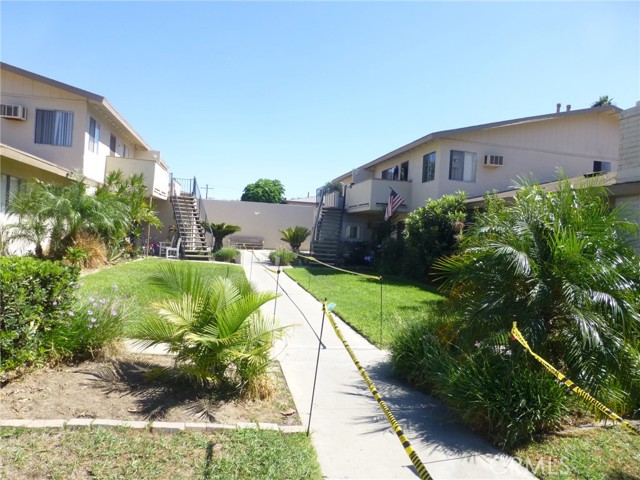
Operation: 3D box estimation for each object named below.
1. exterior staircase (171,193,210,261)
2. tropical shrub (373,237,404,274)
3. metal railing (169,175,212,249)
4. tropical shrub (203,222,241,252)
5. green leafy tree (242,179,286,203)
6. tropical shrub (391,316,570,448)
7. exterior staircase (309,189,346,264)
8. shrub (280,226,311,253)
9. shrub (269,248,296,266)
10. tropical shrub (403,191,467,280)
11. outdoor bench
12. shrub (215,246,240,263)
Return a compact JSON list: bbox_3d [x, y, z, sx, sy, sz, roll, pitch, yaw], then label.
[{"bbox_3d":[-5.843,-0.699,19.790,1.200,2.900,4.300,2,1,-22],"label":"exterior staircase"},{"bbox_3d":[2.563,0.580,16.600,1.100,1.380,1.050,2,1,-11],"label":"tropical shrub"},{"bbox_3d":[-5.819,-1.249,19.785,1.250,3.600,4.300,2,1,-22],"label":"metal railing"},{"bbox_3d":[-4.795,-0.073,21.600,1.850,1.500,1.800,2,1,-11],"label":"tropical shrub"},{"bbox_3d":[-6.403,-3.154,48.052,4.900,6.900,4.800,3,1,0],"label":"green leafy tree"},{"bbox_3d":[1.376,1.135,4.176,1.000,0.560,2.000,2,1,-11],"label":"tropical shrub"},{"bbox_3d":[0.426,-0.688,20.545,1.250,3.600,4.400,2,1,2],"label":"exterior staircase"},{"bbox_3d":[-1.314,0.000,23.800,1.650,1.450,1.600,2,1,-11],"label":"shrub"},{"bbox_3d":[-1.530,0.714,18.100,1.150,0.750,1.050,2,1,-11],"label":"shrub"},{"bbox_3d":[3.983,-0.121,15.300,2.000,2.850,1.750,2,1,-11],"label":"tropical shrub"},{"bbox_3d":[-4.487,0.153,27.200,2.050,0.850,0.700,2,1,-11],"label":"outdoor bench"},{"bbox_3d":[-3.753,0.600,18.000,1.050,0.680,0.950,2,1,-11],"label":"shrub"}]

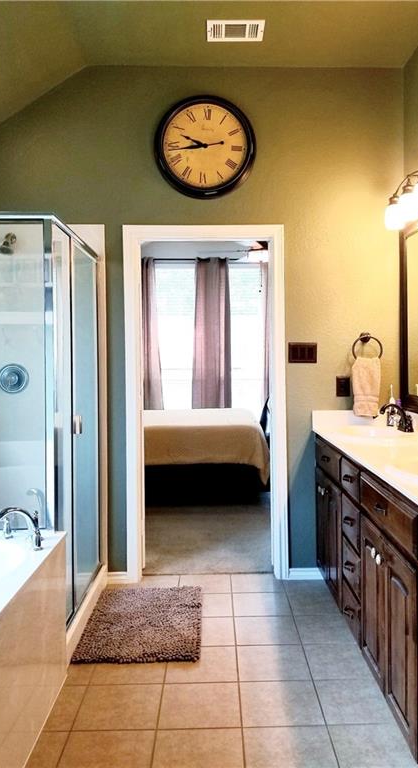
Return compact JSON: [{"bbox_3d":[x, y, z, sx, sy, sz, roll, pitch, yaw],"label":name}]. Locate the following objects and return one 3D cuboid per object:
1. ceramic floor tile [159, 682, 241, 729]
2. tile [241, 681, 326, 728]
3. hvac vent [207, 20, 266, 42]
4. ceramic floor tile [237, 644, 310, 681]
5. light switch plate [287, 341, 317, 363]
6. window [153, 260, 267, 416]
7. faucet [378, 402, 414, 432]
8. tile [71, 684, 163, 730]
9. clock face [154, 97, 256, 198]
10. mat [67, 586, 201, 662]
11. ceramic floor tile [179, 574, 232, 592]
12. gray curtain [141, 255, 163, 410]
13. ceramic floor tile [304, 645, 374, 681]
[{"bbox_3d":[-0.033,1.232,2.212,0.303,0.010,0.303,-1,2,1],"label":"ceramic floor tile"},{"bbox_3d":[0.280,1.264,2.276,0.306,0.012,0.300,-1,3,0],"label":"tile"},{"bbox_3d":[0.141,-1.833,2.997,0.295,0.015,0.200,-1,3,0],"label":"hvac vent"},{"bbox_3d":[0.275,1.218,2.514,0.303,0.010,0.303,-1,2,1],"label":"ceramic floor tile"},{"bbox_3d":[0.556,-0.185,3.411,0.166,0.123,0.010,-1,2,0],"label":"light switch plate"},{"bbox_3d":[0.021,-0.532,7.187,1.460,2.000,0.100,-1,2,1],"label":"window"},{"bbox_3d":[1.037,0.190,3.147,0.165,0.148,0.160,-1,3,0],"label":"faucet"},{"bbox_3d":[-0.338,1.236,2.215,0.303,0.010,0.303,-1,2,1],"label":"tile"},{"bbox_3d":[-0.021,-1.363,3.340,0.587,0.587,0.065,-1,2,0],"label":"clock face"},{"bbox_3d":[-0.328,1.200,2.926,0.571,0.030,0.763,-1,2,0],"label":"mat"},{"bbox_3d":[-0.022,1.193,3.427,0.303,0.010,0.295,-1,2,1],"label":"ceramic floor tile"},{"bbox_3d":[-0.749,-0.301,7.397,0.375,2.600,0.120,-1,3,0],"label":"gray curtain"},{"bbox_3d":[0.572,1.211,2.530,0.280,0.010,0.298,-1,2,0],"label":"ceramic floor tile"}]

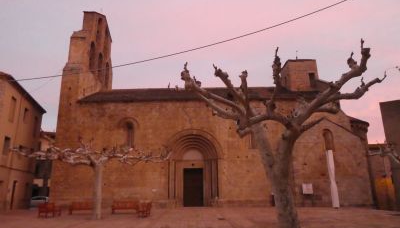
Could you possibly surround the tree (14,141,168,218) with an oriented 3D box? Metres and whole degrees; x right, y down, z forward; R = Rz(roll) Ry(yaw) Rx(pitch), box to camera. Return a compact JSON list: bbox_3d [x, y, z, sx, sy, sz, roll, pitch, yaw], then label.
[{"bbox_3d":[-6.577,3.848,16.391,9.480,4.490,7.000,0,-15,-1],"label":"tree"}]

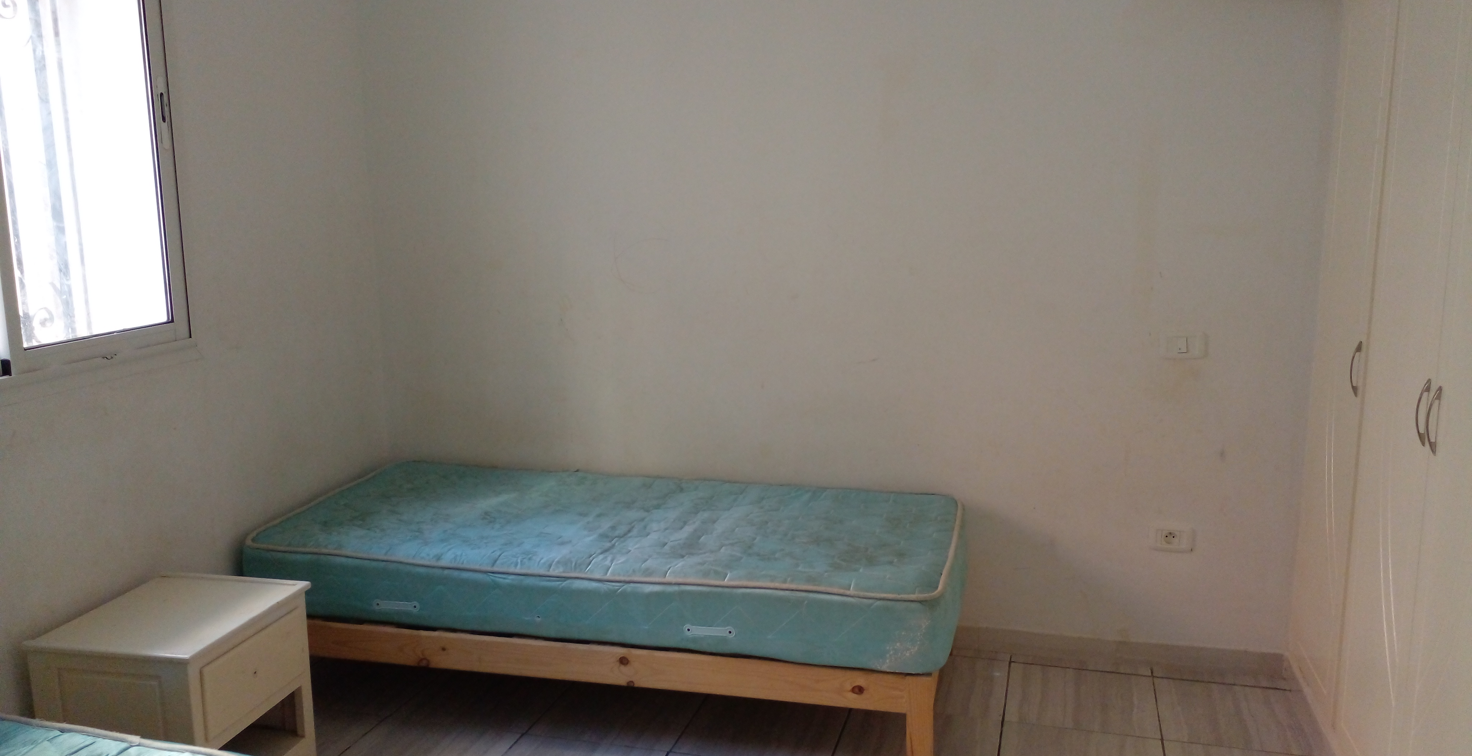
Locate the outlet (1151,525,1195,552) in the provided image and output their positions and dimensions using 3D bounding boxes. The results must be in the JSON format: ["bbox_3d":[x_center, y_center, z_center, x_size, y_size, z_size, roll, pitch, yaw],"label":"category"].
[{"bbox_3d":[1.255,0.463,3.312,0.121,0.079,0.014,2,11,16],"label":"outlet"}]

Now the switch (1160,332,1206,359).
[{"bbox_3d":[1.250,-0.090,3.211,0.121,0.077,0.014,2,11,16],"label":"switch"}]

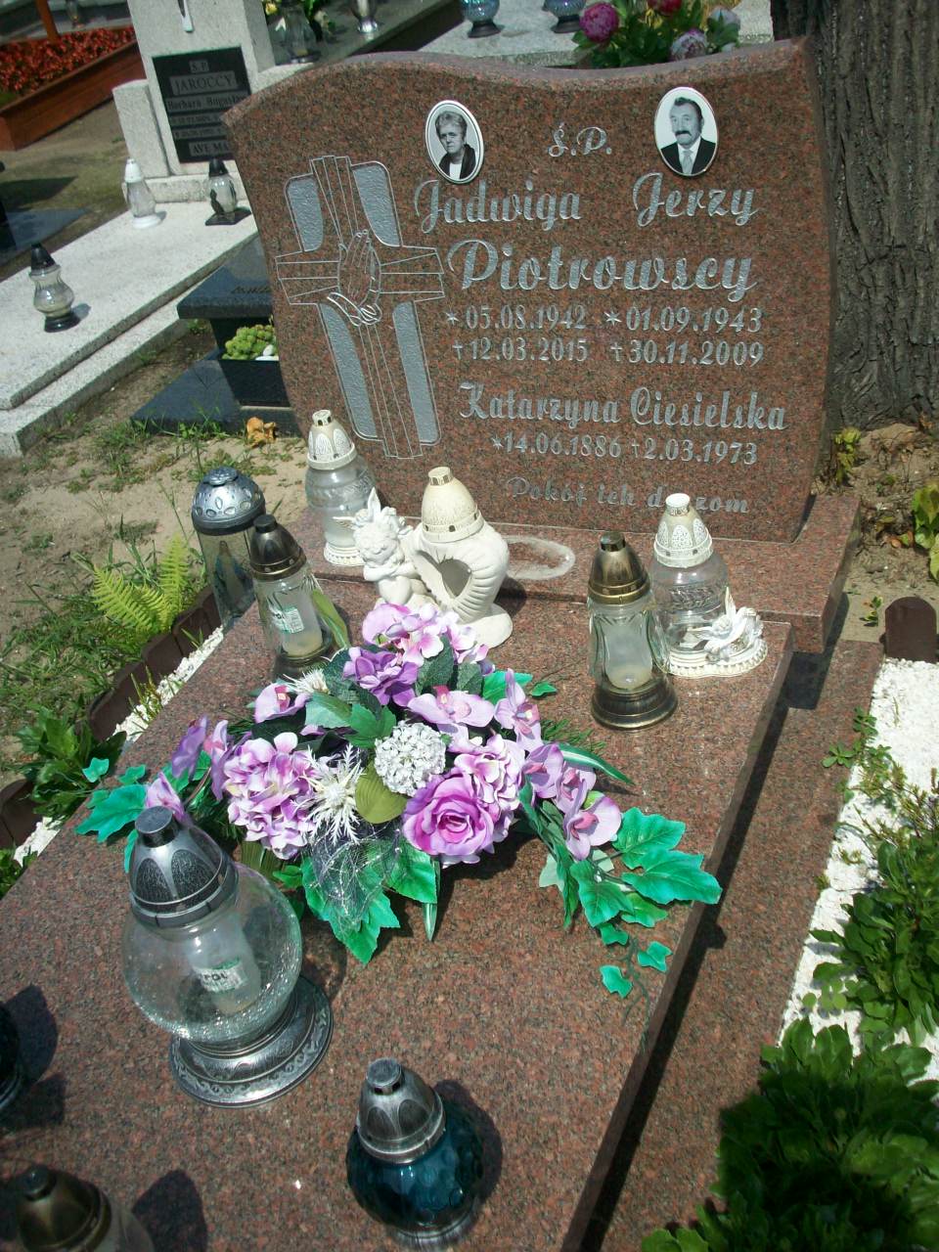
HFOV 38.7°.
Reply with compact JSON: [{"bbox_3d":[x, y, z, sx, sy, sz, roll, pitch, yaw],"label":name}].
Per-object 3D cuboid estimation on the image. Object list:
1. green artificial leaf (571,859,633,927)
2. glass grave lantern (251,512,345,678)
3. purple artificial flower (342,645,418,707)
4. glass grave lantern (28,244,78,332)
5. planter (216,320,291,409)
[{"bbox_3d":[0.146,0.295,1.475,0.070,0.040,0.080,6,38,23],"label":"green artificial leaf"},{"bbox_3d":[-0.281,-0.050,2.083,0.115,0.268,0.115,6,38,24],"label":"glass grave lantern"},{"bbox_3d":[-0.107,0.061,1.631,0.099,0.074,0.055,3,-7,21],"label":"purple artificial flower"},{"bbox_3d":[-1.204,-0.972,3.821,0.113,0.232,0.113,6,38,23],"label":"glass grave lantern"},{"bbox_3d":[-0.473,-0.701,3.526,0.320,0.190,0.200,3,33,21],"label":"planter"}]

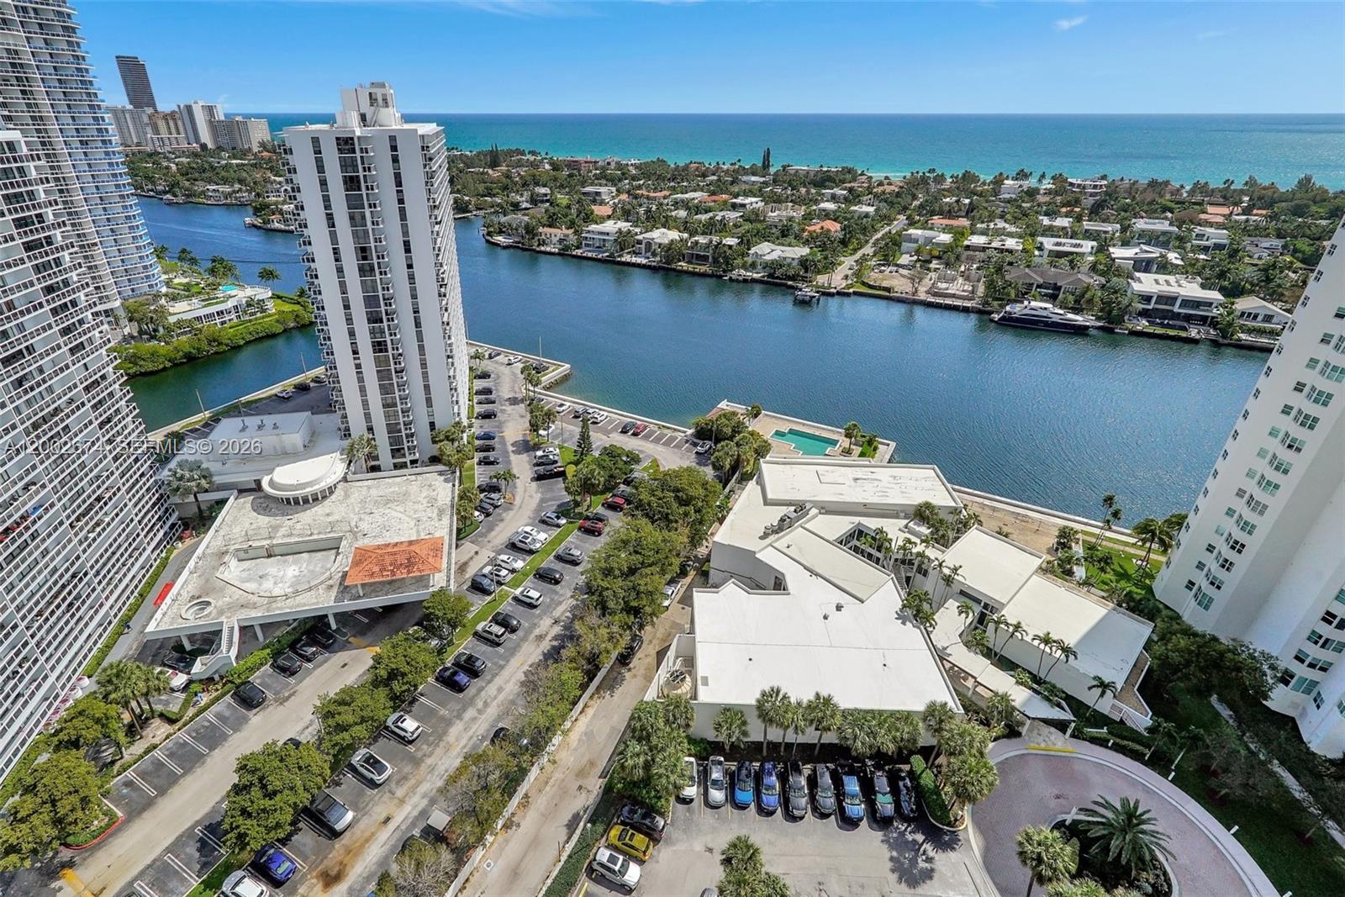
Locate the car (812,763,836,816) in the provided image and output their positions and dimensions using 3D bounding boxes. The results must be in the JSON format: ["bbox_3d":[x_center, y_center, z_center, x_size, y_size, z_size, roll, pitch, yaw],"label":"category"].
[{"bbox_3d":[16.130,35.820,62.980,1.900,1.650,4.680,3,30,5],"label":"car"}]

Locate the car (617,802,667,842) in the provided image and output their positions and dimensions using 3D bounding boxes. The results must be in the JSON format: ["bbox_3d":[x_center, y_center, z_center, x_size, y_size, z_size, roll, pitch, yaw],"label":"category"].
[{"bbox_3d":[-3.010,37.490,60.140,4.600,1.570,1.850,14,32,23],"label":"car"}]

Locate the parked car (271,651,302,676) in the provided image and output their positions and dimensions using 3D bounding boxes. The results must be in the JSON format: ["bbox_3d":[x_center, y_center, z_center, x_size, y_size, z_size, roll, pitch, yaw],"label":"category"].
[{"bbox_3d":[-49.600,27.563,76.913,4.500,1.500,1.840,14,32,24],"label":"parked car"}]

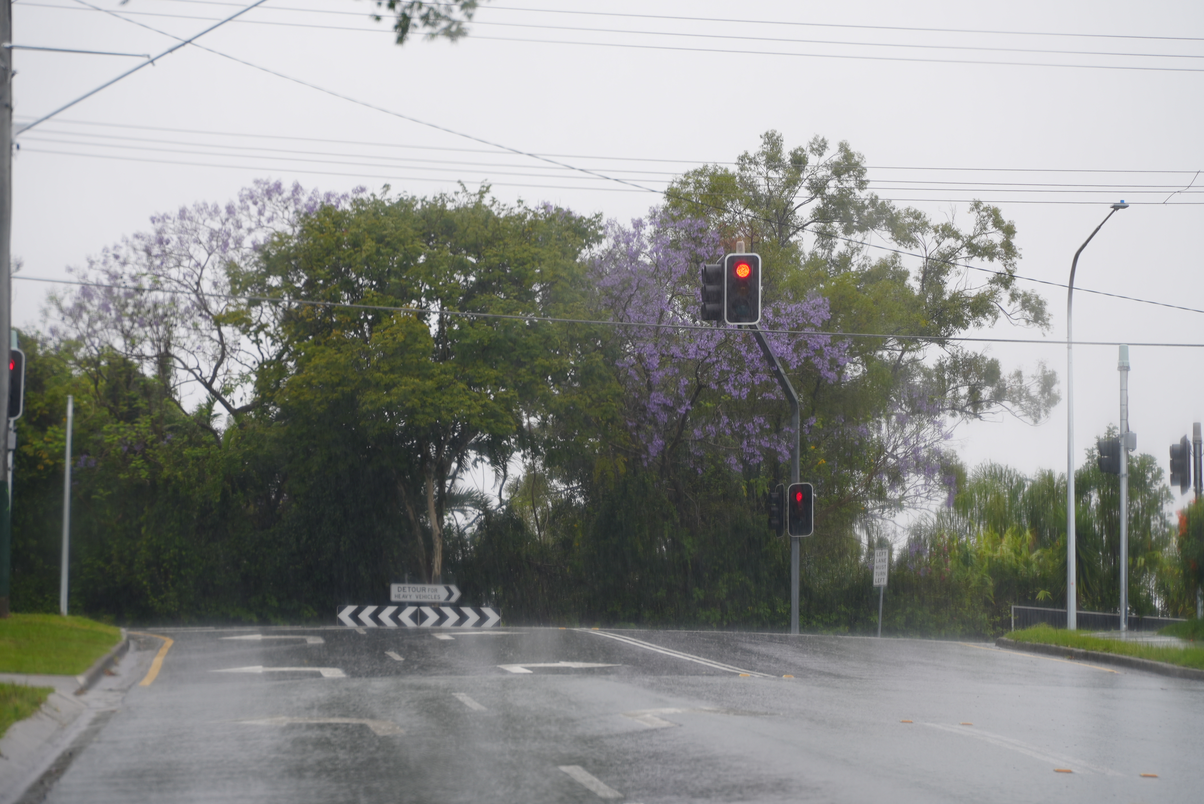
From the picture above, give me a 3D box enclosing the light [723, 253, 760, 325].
[{"bbox_3d":[2.825,-2.276,79.600,0.730,1.440,0.550,0,-2,8],"label":"light"}]

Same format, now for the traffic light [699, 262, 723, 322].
[{"bbox_3d":[2.332,-2.246,79.900,0.570,1.400,0.710,1,-2,-14],"label":"traffic light"}]

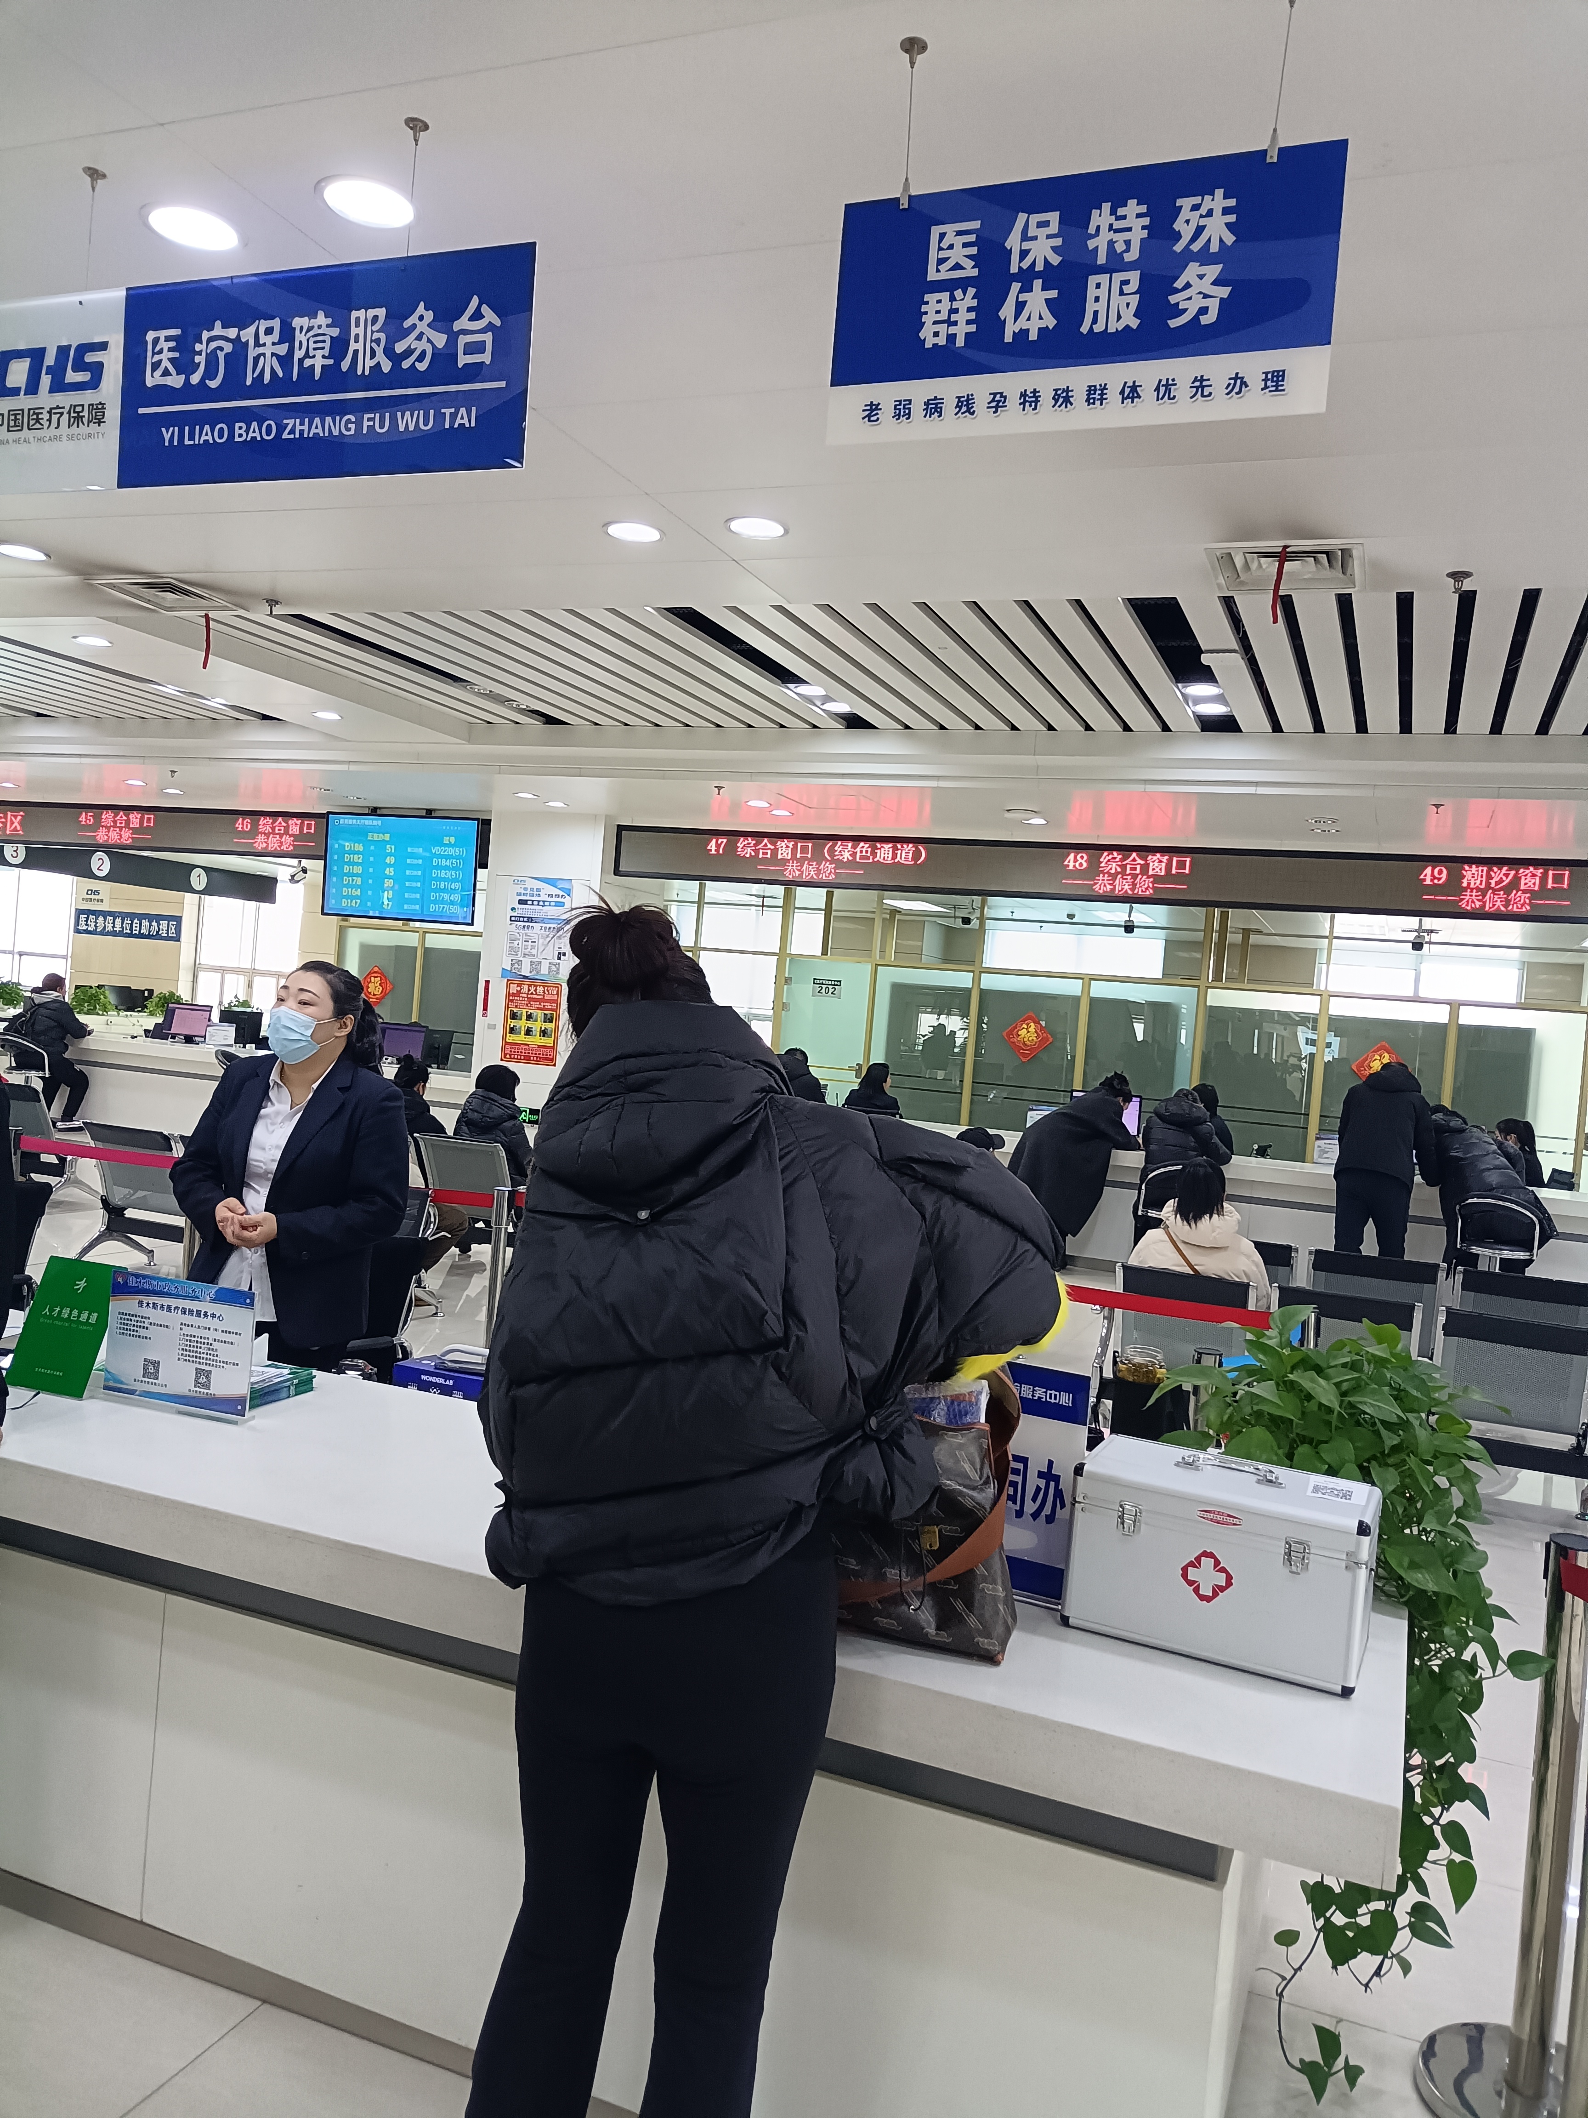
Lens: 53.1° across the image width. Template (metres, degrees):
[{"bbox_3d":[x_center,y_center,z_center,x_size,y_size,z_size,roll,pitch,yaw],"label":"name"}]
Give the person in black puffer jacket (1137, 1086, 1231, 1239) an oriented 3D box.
[{"bbox_3d":[2.440,0.812,9.989,0.560,1.220,0.680,6,1,27],"label":"person in black puffer jacket"}]

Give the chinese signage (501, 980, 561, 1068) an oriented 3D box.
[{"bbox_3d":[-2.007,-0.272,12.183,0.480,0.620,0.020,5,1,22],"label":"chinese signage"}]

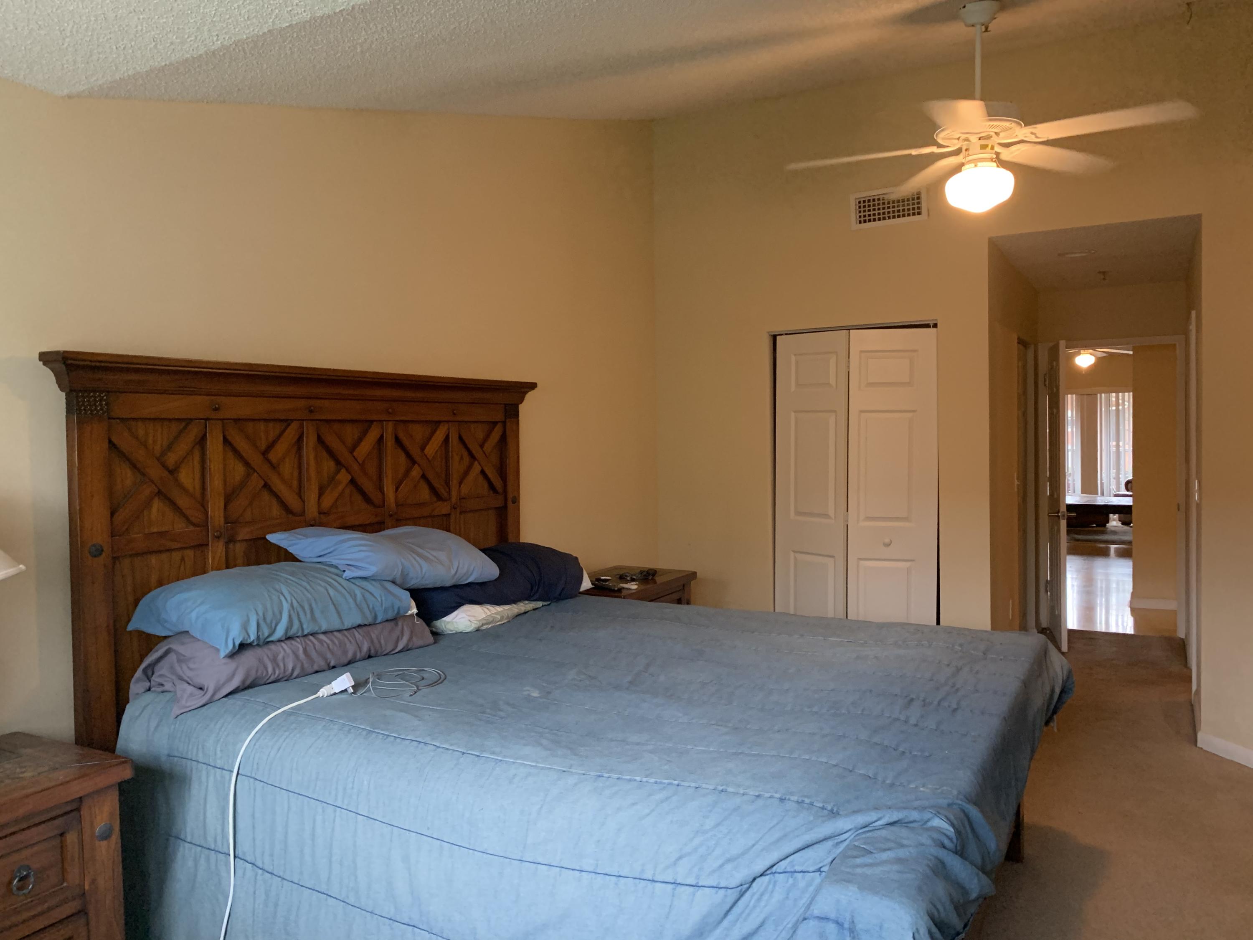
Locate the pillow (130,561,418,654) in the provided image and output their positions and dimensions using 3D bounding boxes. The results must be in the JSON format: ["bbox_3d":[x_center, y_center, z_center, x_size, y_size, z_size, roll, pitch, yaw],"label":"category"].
[{"bbox_3d":[-1.034,0.393,2.901,0.420,0.235,0.850,0,2,30],"label":"pillow"}]

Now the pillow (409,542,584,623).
[{"bbox_3d":[-0.557,0.429,3.783,0.400,0.245,0.930,0,2,30],"label":"pillow"}]

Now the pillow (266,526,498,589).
[{"bbox_3d":[-0.792,0.313,3.307,0.420,0.240,0.860,0,2,30],"label":"pillow"}]

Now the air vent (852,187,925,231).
[{"bbox_3d":[1.371,-1.377,4.930,0.397,0.187,0.030,0,2,30],"label":"air vent"}]

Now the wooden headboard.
[{"bbox_3d":[-0.991,0.504,3.470,0.115,1.722,2.153,0,2,30],"label":"wooden headboard"}]

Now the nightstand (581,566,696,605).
[{"bbox_3d":[-0.045,0.928,4.751,0.500,0.753,0.840,0,2,30],"label":"nightstand"}]

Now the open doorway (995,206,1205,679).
[{"bbox_3d":[2.252,0.060,4.569,0.907,2.434,0.130,0,2,30],"label":"open doorway"}]

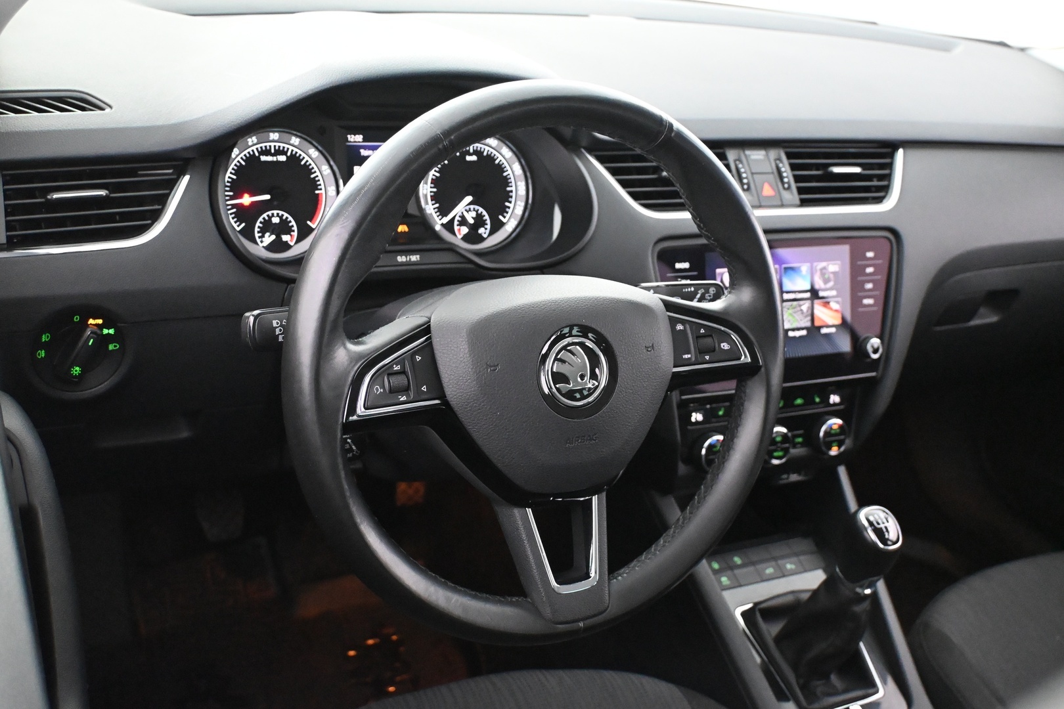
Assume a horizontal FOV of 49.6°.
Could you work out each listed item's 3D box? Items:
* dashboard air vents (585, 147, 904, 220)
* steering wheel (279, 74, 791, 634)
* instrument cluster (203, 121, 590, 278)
[{"bbox_3d":[0.207,-0.168,1.121,0.375,0.068,0.050,-5,18,-26],"label":"dashboard air vents"},{"bbox_3d":[0.012,0.008,0.764,0.370,0.370,0.090,-7,9,-28],"label":"steering wheel"},{"bbox_3d":[-0.103,-0.132,0.990,0.348,0.129,0.080,-7,11,-28],"label":"instrument cluster"}]

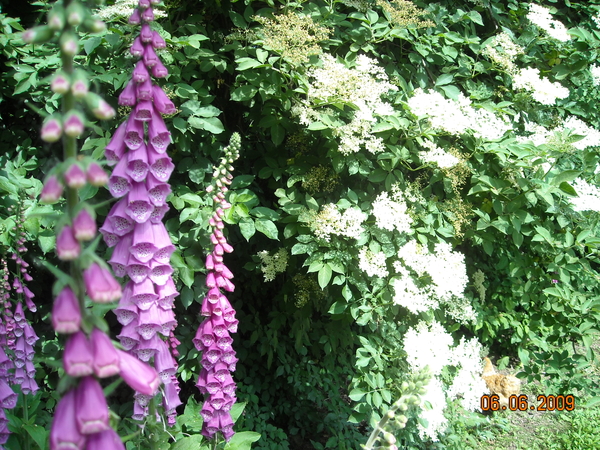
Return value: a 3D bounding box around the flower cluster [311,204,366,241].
[{"bbox_3d":[0.102,-0.007,1.600,0.148,0.095,0.095,0,7,3],"label":"flower cluster"}]

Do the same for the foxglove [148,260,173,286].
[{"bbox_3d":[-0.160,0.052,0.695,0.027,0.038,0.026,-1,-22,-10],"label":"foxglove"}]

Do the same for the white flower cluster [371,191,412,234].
[{"bbox_3d":[0.211,-0.031,1.400,0.097,0.095,0.060,2,4,6],"label":"white flower cluster"}]

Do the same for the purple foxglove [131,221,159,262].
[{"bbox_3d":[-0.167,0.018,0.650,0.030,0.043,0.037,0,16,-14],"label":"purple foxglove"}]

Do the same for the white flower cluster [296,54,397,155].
[{"bbox_3d":[0.123,-0.318,1.600,0.260,0.255,0.150,1,7,6],"label":"white flower cluster"}]

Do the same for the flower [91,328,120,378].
[{"bbox_3d":[-0.135,0.089,0.420,0.018,0.034,0.019,-2,-14,-25],"label":"flower"}]

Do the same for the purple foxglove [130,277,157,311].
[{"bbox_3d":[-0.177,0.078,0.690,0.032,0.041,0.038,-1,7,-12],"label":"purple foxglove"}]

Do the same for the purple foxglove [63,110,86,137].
[{"bbox_3d":[-0.157,-0.070,0.420,0.013,0.018,0.013,0,-20,-5],"label":"purple foxglove"}]

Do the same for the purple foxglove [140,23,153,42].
[{"bbox_3d":[-0.180,-0.225,0.710,0.014,0.022,0.017,-2,7,-14],"label":"purple foxglove"}]

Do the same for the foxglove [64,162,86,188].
[{"bbox_3d":[-0.157,-0.035,0.425,0.015,0.018,0.019,0,16,-18],"label":"foxglove"}]

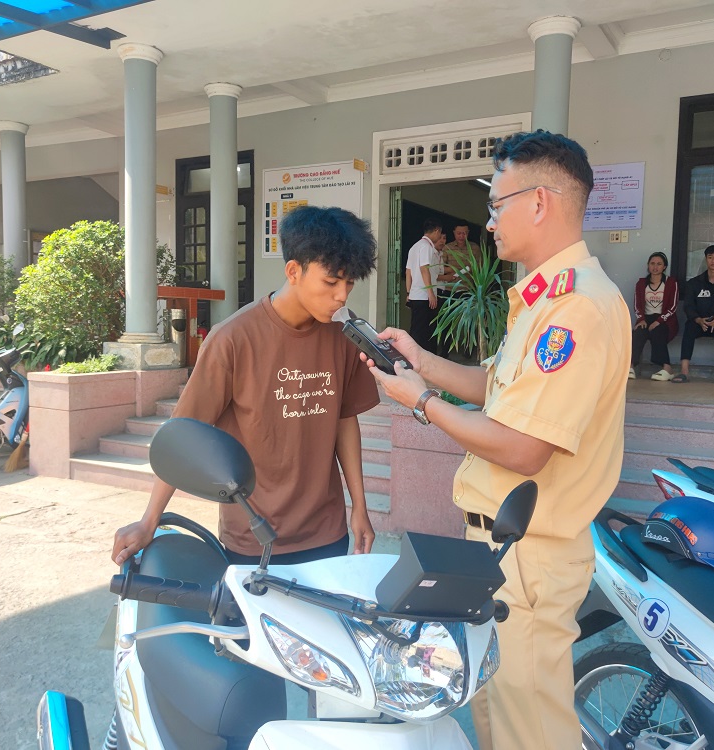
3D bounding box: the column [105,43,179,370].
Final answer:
[{"bbox_3d":[-2.136,-1.613,6.836,0.530,3.120,0.520,4,5,29],"label":"column"}]

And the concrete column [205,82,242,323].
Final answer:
[{"bbox_3d":[-1.525,-1.690,7.906,0.460,3.120,0.460,1,5,0],"label":"concrete column"}]

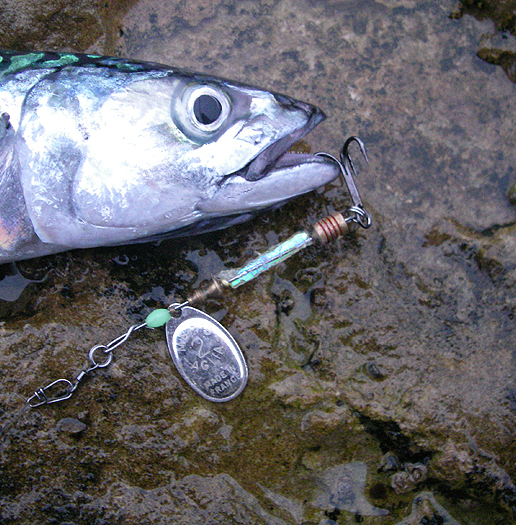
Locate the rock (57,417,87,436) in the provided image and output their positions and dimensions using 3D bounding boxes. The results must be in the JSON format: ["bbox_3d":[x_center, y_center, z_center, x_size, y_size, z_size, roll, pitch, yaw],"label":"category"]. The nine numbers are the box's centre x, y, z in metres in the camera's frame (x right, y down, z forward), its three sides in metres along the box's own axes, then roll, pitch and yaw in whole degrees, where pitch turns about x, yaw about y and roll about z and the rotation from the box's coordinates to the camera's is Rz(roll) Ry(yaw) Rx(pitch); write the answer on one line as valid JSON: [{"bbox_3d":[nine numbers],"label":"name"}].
[{"bbox_3d":[-0.042,0.037,0.173,0.007,0.003,0.004,0,69,0],"label":"rock"}]

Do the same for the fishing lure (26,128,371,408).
[{"bbox_3d":[-0.008,0.011,0.175,0.097,0.019,0.037,-29,72,-11],"label":"fishing lure"}]

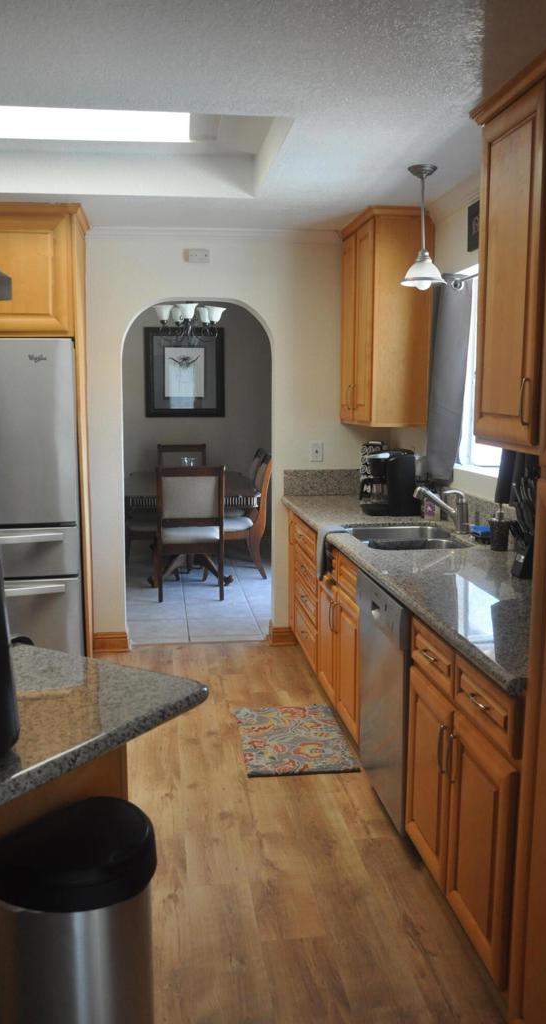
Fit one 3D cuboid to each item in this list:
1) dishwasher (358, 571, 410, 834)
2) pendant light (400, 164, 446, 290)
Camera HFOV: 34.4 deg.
[{"bbox_3d":[0.674,0.673,3.270,0.602,0.840,0.608,-1,8,-8],"label":"dishwasher"},{"bbox_3d":[0.618,-1.175,3.644,0.194,0.489,0.194,-1,8,-8],"label":"pendant light"}]

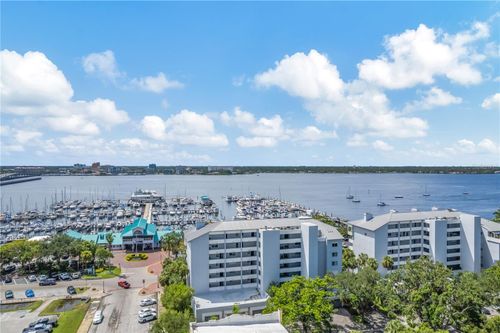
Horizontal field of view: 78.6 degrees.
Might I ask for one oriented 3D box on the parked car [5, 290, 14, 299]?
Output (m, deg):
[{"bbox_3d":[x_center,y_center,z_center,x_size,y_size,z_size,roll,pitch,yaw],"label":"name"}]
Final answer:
[{"bbox_3d":[-80.500,42.750,102.300,1.850,1.500,4.600,0,0,-41],"label":"parked car"}]

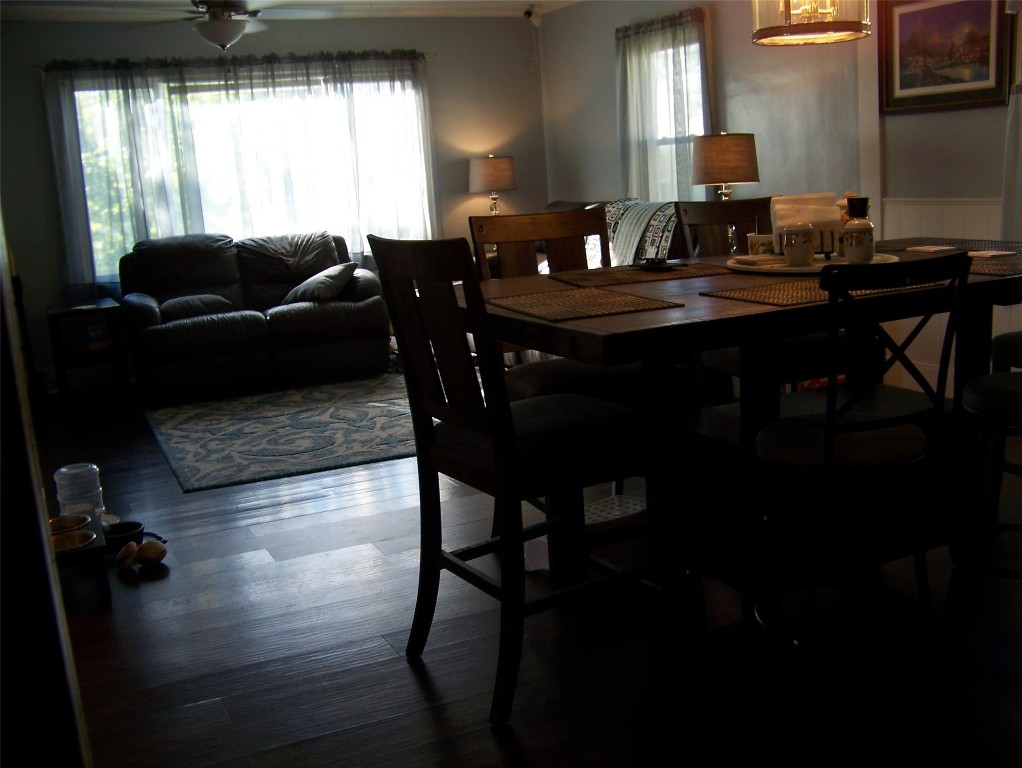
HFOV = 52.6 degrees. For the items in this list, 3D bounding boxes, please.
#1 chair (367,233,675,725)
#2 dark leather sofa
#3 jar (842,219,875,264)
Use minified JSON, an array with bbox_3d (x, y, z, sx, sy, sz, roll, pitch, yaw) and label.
[{"bbox_3d":[0.033,0.169,2.544,0.560,1.095,0.485,-10,13,-30],"label":"chair"},{"bbox_3d":[-1.650,-0.480,6.589,1.540,0.930,0.960,-8,13,-22],"label":"dark leather sofa"},{"bbox_3d":[0.945,-0.397,2.807,0.088,0.125,0.088,-3,12,1],"label":"jar"}]

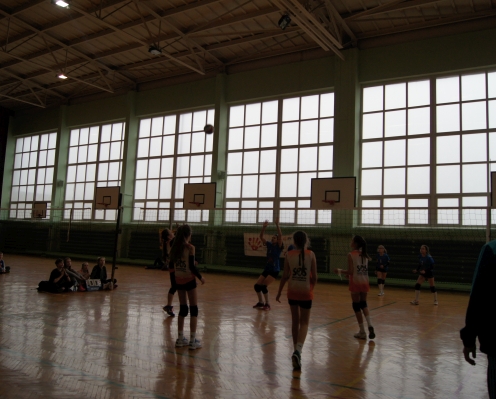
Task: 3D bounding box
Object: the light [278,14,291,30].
[{"bbox_3d":[1.209,-5.863,14.894,0.400,0.420,0.360,-1,-7,32],"label":"light"}]

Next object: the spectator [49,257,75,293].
[{"bbox_3d":[-4.659,1.886,11.309,0.600,0.795,0.480,1,-5,12],"label":"spectator"}]

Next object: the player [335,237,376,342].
[{"bbox_3d":[1.672,1.319,6.862,0.420,1.537,0.520,5,-6,-25],"label":"player"}]

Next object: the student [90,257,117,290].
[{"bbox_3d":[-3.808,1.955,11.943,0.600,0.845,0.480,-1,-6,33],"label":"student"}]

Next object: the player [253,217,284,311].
[{"bbox_3d":[0.477,1.343,9.612,0.520,1.931,0.450,8,-8,-43],"label":"player"}]

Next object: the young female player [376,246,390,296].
[{"bbox_3d":[4.035,2.111,13.452,0.430,1.488,0.320,-2,-7,40],"label":"young female player"}]

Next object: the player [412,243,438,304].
[{"bbox_3d":[4.581,1.941,11.659,0.550,1.516,0.520,6,-7,-33],"label":"player"}]

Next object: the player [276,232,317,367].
[{"bbox_3d":[0.584,1.110,5.128,0.430,1.509,0.480,1,-6,12],"label":"player"}]

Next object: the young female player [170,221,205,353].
[{"bbox_3d":[-0.778,1.147,6.005,0.450,1.619,0.340,0,-6,24],"label":"young female player"}]

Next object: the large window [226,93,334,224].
[{"bbox_3d":[1.321,-1.712,19.620,5.350,5.500,0.200,-1,-6,32],"label":"large window"}]

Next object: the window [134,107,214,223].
[{"bbox_3d":[-3.706,-1.636,22.727,5.350,5.500,0.200,-1,-6,32],"label":"window"}]

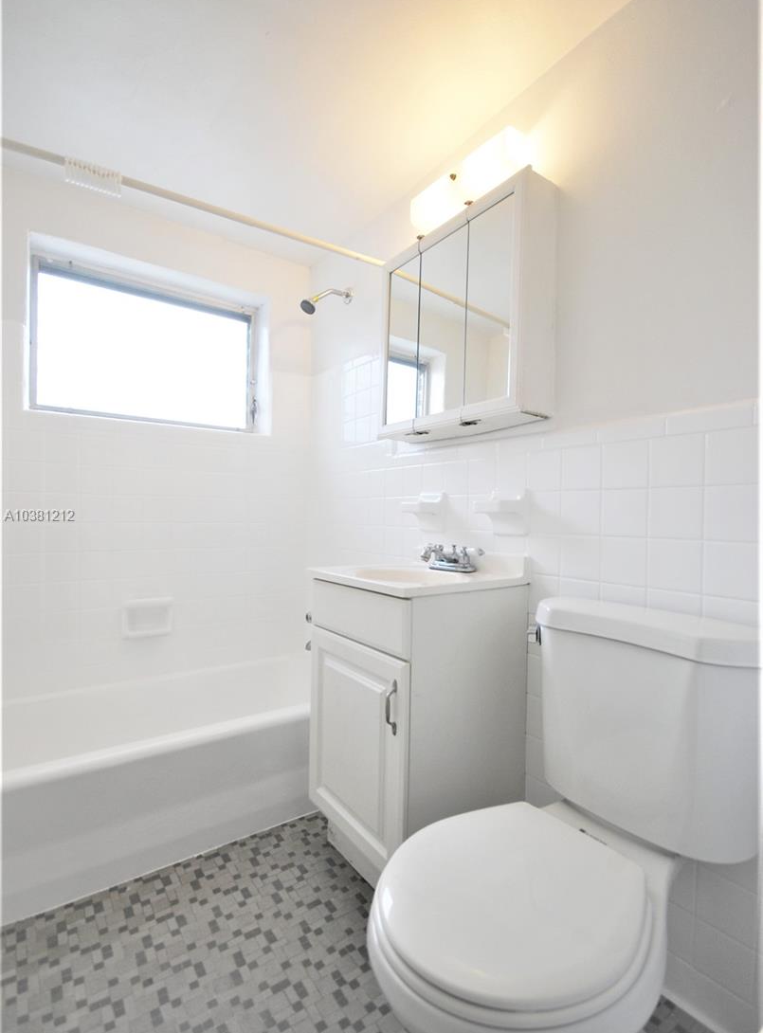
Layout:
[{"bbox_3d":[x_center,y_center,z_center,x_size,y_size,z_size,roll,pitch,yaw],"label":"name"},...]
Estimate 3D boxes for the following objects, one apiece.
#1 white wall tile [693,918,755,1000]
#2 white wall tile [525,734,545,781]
[{"bbox_3d":[0.678,0.871,0.930,0.010,0.108,0.108,1,0,-36],"label":"white wall tile"},{"bbox_3d":[0.424,0.647,1.269,0.009,0.108,0.108,1,0,-35],"label":"white wall tile"}]

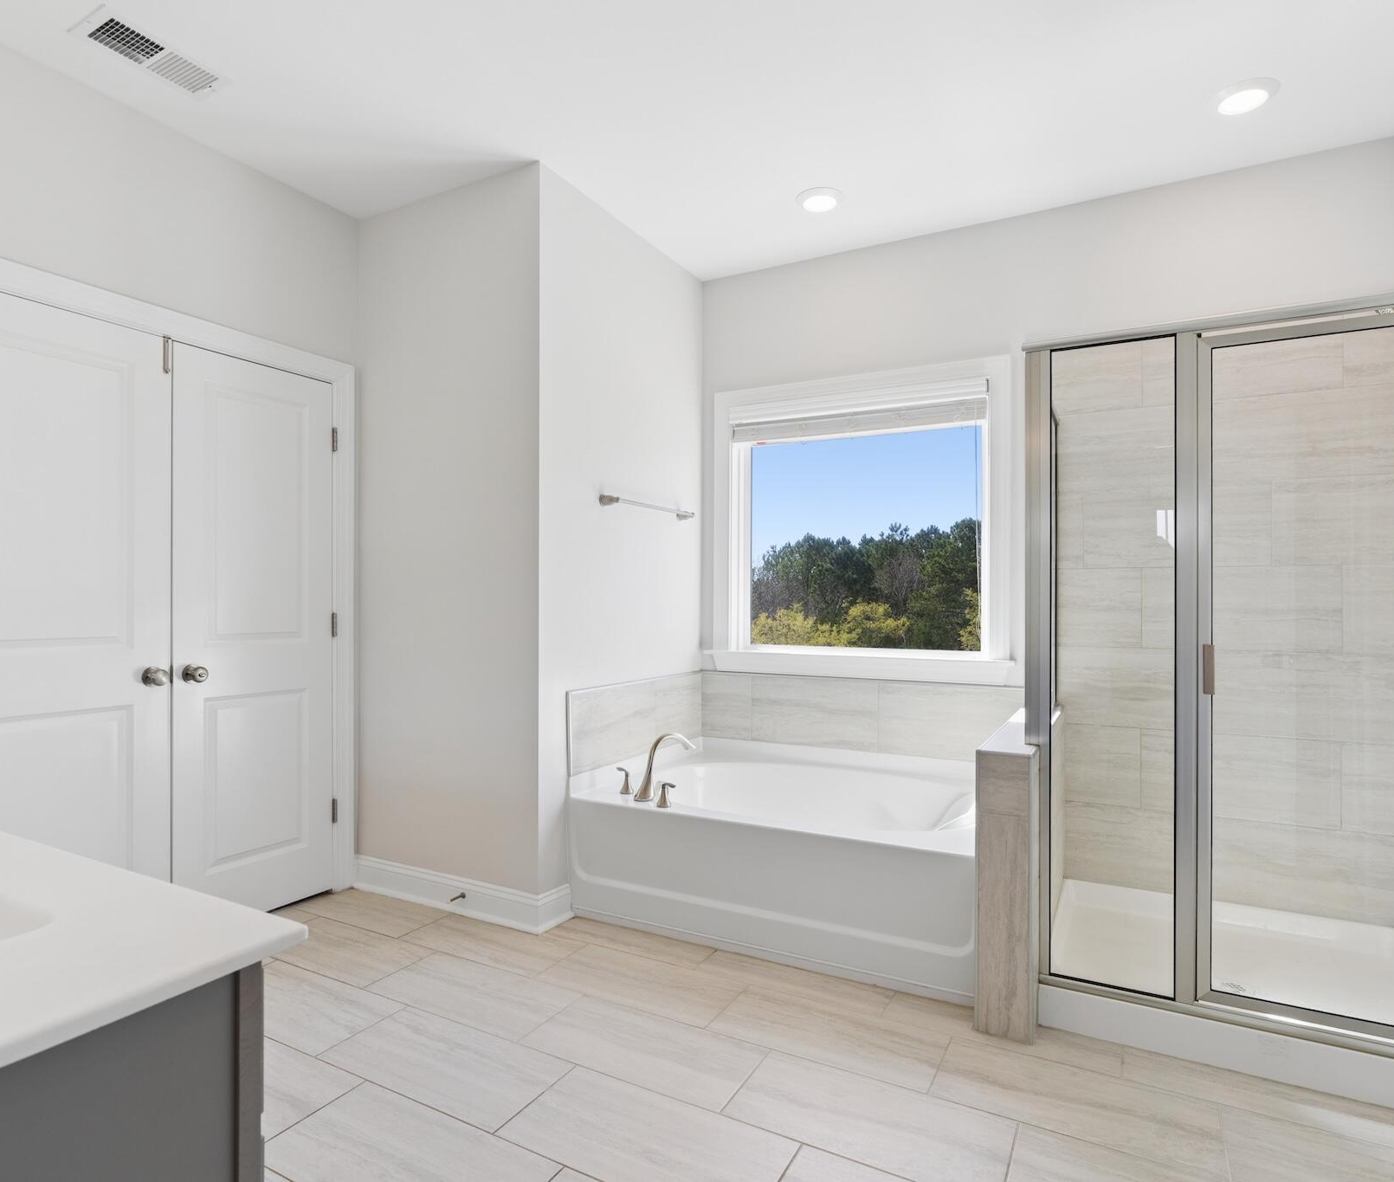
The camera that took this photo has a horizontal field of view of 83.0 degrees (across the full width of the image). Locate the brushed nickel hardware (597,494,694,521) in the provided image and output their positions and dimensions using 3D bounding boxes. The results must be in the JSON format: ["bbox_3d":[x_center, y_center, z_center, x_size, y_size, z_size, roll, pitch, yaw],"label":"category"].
[{"bbox_3d":[-0.197,-0.359,3.411,0.075,0.052,0.675,0,0,28],"label":"brushed nickel hardware"}]

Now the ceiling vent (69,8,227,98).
[{"bbox_3d":[-1.572,-1.546,2.284,0.205,0.020,0.346,0,0,28],"label":"ceiling vent"}]

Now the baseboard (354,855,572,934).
[{"bbox_3d":[-0.930,1.153,3.105,0.973,0.124,0.212,0,0,28],"label":"baseboard"}]

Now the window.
[{"bbox_3d":[0.698,-0.290,3.571,1.360,1.352,0.120,0,0,28],"label":"window"}]

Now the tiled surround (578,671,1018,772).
[{"bbox_3d":[0.417,0.549,3.069,1.482,0.326,1.082,0,0,28],"label":"tiled surround"}]

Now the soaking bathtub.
[{"bbox_3d":[0.431,0.966,3.080,1.484,0.504,1.038,0,0,28],"label":"soaking bathtub"}]

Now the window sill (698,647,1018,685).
[{"bbox_3d":[0.664,0.338,3.544,1.420,0.095,0.090,0,0,28],"label":"window sill"}]

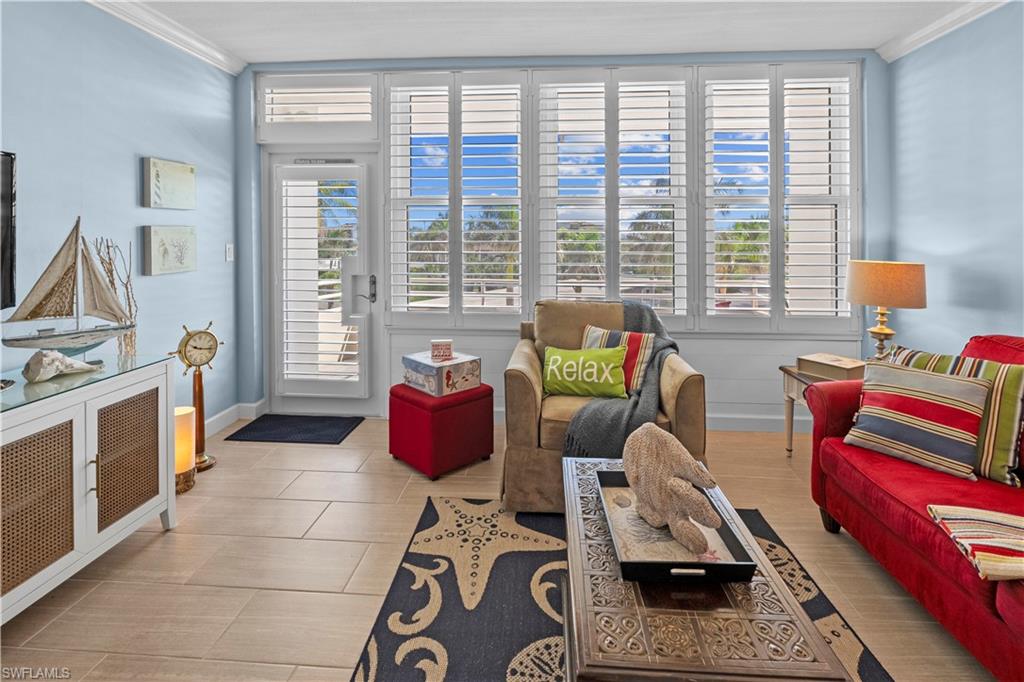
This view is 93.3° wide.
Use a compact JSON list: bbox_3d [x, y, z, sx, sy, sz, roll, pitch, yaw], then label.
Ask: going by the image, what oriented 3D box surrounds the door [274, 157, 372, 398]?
[{"bbox_3d":[-1.455,-0.465,3.700,0.790,1.890,0.080,0,6,4],"label":"door"}]

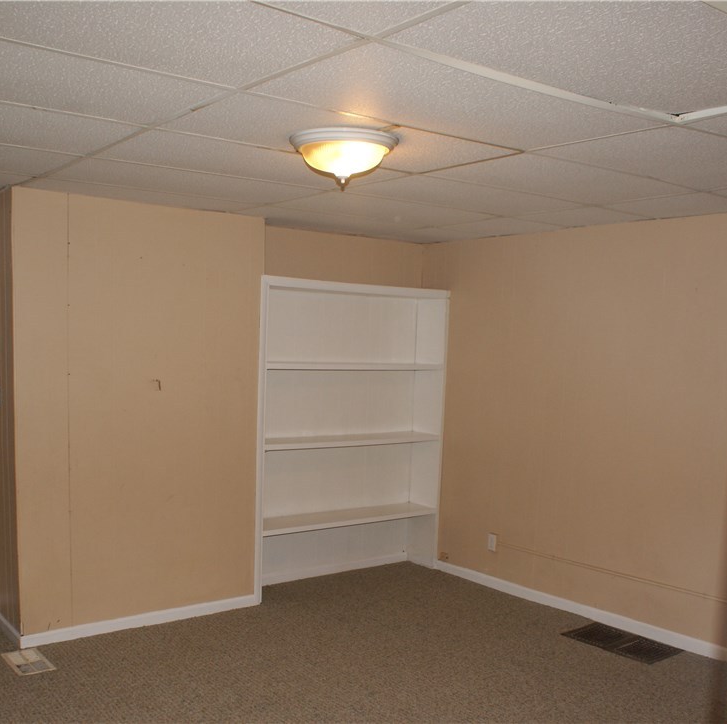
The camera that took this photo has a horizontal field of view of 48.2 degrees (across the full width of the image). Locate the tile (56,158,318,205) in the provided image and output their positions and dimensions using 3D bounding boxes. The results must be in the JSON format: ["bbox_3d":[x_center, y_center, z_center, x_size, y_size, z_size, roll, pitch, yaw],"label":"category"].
[{"bbox_3d":[-0.804,-0.849,3.837,1.210,0.020,0.605,-1,3,-38],"label":"tile"}]

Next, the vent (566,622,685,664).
[{"bbox_3d":[1.449,1.564,4.553,0.320,0.015,0.535,-1,3,-38],"label":"vent"}]

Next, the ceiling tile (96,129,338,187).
[{"bbox_3d":[-0.432,-0.818,3.355,1.210,0.020,0.605,-1,3,-38],"label":"ceiling tile"}]

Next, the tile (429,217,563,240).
[{"bbox_3d":[0.874,-0.869,5.157,0.620,0.020,0.610,-1,3,-38],"label":"tile"}]

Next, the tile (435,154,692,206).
[{"bbox_3d":[0.893,-0.797,3.608,1.210,0.020,0.605,-1,3,-38],"label":"tile"}]

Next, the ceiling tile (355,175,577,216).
[{"bbox_3d":[0.521,-0.829,4.090,1.210,0.020,0.605,-1,3,-38],"label":"ceiling tile"}]

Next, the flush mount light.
[{"bbox_3d":[-0.068,-0.680,2.756,0.375,0.185,0.375,1,3,0],"label":"flush mount light"}]

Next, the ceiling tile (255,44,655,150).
[{"bbox_3d":[0.312,-0.748,2.392,1.210,0.020,0.605,-1,3,-38],"label":"ceiling tile"}]

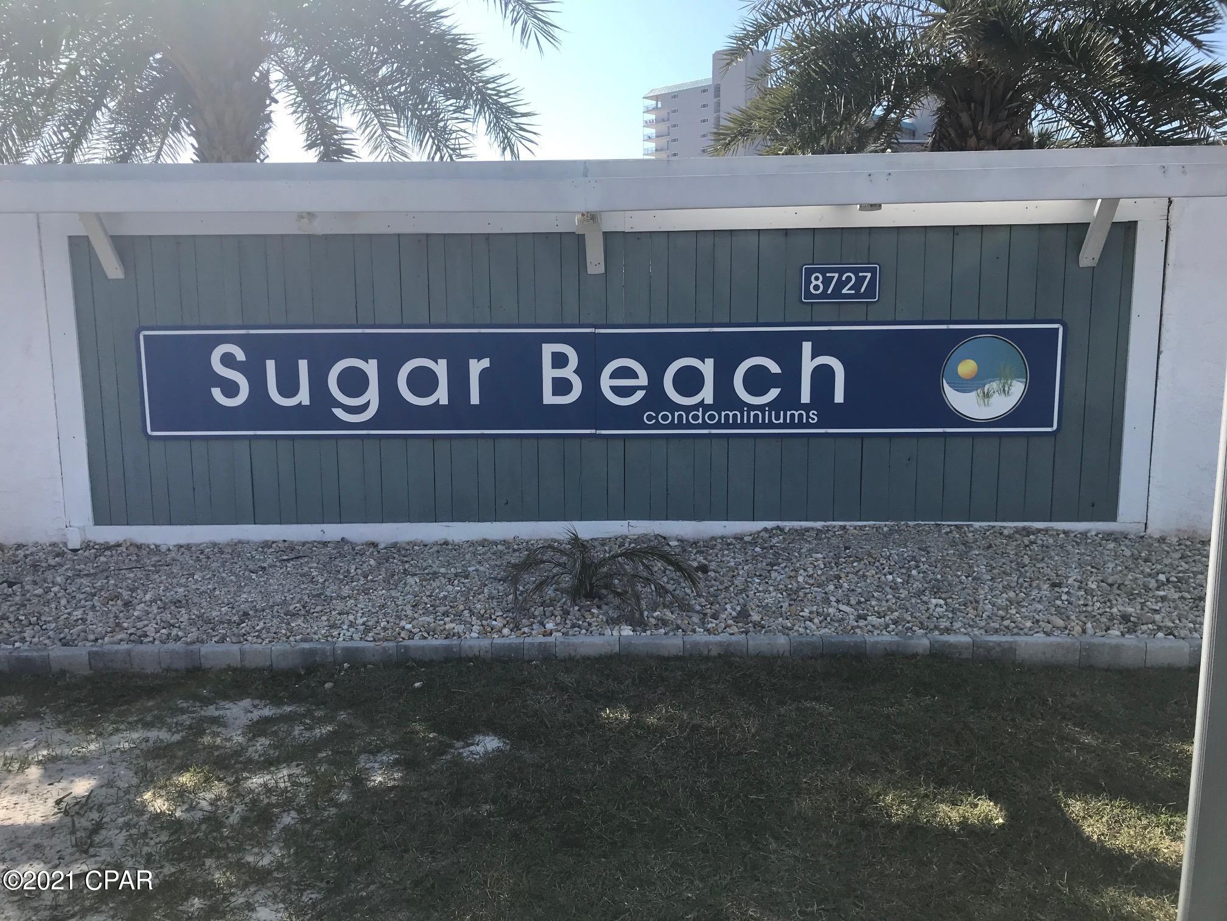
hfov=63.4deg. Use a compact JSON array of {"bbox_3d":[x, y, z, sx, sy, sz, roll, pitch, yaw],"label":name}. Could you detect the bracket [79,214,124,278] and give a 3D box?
[{"bbox_3d":[-2.640,-1.114,5.104,0.090,0.350,0.260,0,9,2],"label":"bracket"}]

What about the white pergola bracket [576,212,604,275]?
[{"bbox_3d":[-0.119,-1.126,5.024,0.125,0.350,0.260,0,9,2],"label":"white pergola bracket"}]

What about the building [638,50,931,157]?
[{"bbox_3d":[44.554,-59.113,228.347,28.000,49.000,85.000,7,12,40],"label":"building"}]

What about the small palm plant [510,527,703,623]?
[{"bbox_3d":[-0.028,0.432,4.265,0.800,0.320,0.700,0,9,2],"label":"small palm plant"}]

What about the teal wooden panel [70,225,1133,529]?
[{"bbox_3d":[-0.094,-0.430,5.283,5.550,1.565,0.050,0,9,2],"label":"teal wooden panel"}]

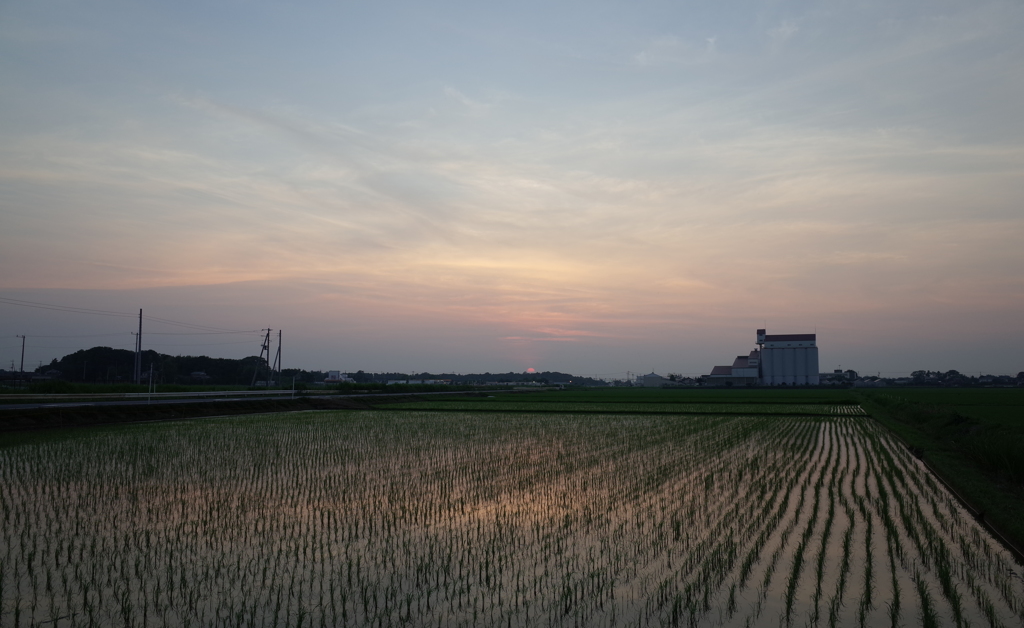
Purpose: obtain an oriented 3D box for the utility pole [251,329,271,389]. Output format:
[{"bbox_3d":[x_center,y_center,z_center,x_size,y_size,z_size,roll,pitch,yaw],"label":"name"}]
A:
[{"bbox_3d":[-44.600,8.429,140.599,3.300,11.600,1.600,-1,-5,11],"label":"utility pole"}]

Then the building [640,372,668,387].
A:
[{"bbox_3d":[84.500,38.728,472.421,13.500,9.200,16.000,-2,-5,21],"label":"building"}]

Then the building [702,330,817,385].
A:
[{"bbox_3d":[149.300,27.021,477.456,63.000,33.000,20.000,-2,-5,22],"label":"building"}]

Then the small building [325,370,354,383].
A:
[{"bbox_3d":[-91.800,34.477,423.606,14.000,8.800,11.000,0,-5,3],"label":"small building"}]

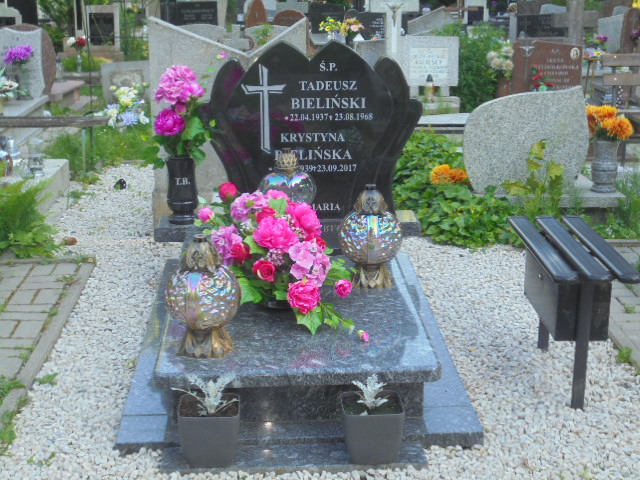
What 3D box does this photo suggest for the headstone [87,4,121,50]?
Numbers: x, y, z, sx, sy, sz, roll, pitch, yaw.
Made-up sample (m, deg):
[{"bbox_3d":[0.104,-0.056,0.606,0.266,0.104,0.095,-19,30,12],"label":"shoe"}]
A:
[{"bbox_3d":[-2.718,-2.678,13.000,0.427,0.557,0.120,0,18,0],"label":"headstone"}]

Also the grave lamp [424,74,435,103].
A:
[{"bbox_3d":[0.846,-1.171,8.000,0.073,0.221,0.075,0,18,0],"label":"grave lamp"}]

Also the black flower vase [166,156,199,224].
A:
[{"bbox_3d":[-0.582,-0.208,4.319,0.130,0.273,0.130,-1,18,-3],"label":"black flower vase"}]

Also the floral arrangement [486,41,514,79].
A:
[{"bbox_3d":[1.501,-1.499,8.600,0.228,0.322,0.220,0,18,0],"label":"floral arrangement"}]

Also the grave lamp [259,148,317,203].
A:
[{"bbox_3d":[-0.126,-0.184,4.032,0.227,0.343,0.131,-1,18,-3],"label":"grave lamp"}]

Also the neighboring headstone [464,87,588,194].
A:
[{"bbox_3d":[1.019,-0.490,5.104,0.631,0.521,0.090,0,18,0],"label":"neighboring headstone"}]

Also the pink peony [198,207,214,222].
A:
[{"bbox_3d":[-0.386,-0.087,3.518,0.054,0.054,0.054,-1,18,-3],"label":"pink peony"}]

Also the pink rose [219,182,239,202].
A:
[{"bbox_3d":[-0.312,-0.162,3.532,0.065,0.068,0.065,-1,18,-3],"label":"pink rose"}]

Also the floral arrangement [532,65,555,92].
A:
[{"bbox_3d":[1.788,-1.279,8.300,0.184,0.262,0.180,0,18,0],"label":"floral arrangement"}]

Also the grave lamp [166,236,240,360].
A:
[{"bbox_3d":[-0.342,0.154,3.048,0.220,0.347,0.220,-1,18,-3],"label":"grave lamp"}]

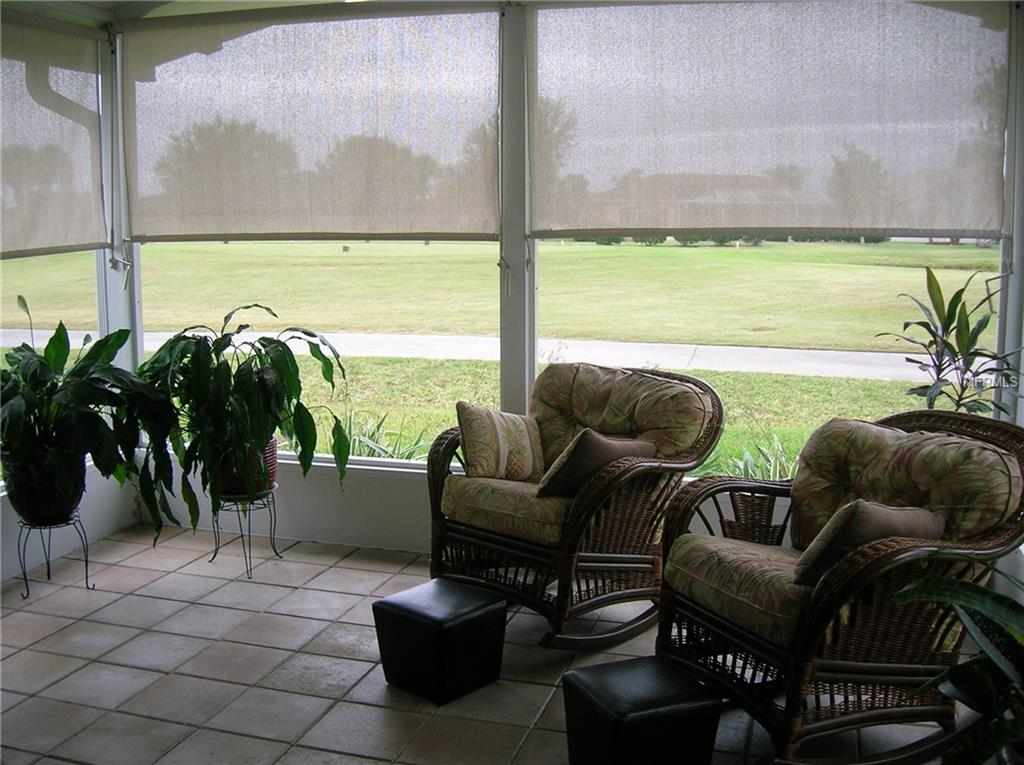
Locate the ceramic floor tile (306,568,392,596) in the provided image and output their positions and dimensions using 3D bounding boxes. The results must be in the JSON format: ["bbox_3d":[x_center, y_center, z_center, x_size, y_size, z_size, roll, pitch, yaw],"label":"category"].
[{"bbox_3d":[-0.714,0.876,4.424,0.315,0.012,0.315,2,8,16],"label":"ceramic floor tile"}]

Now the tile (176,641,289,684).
[{"bbox_3d":[-0.961,0.981,3.493,0.315,0.012,0.315,2,8,16],"label":"tile"}]

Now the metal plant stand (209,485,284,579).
[{"bbox_3d":[-1.242,0.671,4.595,0.320,0.340,0.320,2,8,16],"label":"metal plant stand"}]

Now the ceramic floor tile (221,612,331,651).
[{"bbox_3d":[-0.891,0.957,3.843,0.320,0.010,0.320,2,8,15],"label":"ceramic floor tile"}]

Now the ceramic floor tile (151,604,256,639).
[{"bbox_3d":[-1.197,0.941,3.934,0.320,0.010,0.320,2,8,15],"label":"ceramic floor tile"}]

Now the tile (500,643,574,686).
[{"bbox_3d":[0.043,0.988,3.543,0.315,0.012,0.315,2,8,16],"label":"tile"}]

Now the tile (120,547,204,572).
[{"bbox_3d":[-1.622,0.830,4.685,0.315,0.012,0.315,2,8,16],"label":"tile"}]

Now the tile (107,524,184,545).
[{"bbox_3d":[-1.768,0.751,4.904,0.255,0.010,0.295,3,7,15],"label":"tile"}]

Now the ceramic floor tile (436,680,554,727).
[{"bbox_3d":[-0.053,1.009,3.176,0.295,0.010,0.295,3,7,15],"label":"ceramic floor tile"}]

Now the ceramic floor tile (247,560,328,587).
[{"bbox_3d":[-0.990,0.837,4.376,0.295,0.010,0.295,3,7,15],"label":"ceramic floor tile"}]

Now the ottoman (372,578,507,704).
[{"bbox_3d":[-0.234,0.860,3.343,0.315,0.295,0.315,6,10,39],"label":"ottoman"}]

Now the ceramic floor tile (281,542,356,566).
[{"bbox_3d":[-0.949,0.833,4.863,0.320,0.010,0.320,2,8,15],"label":"ceramic floor tile"}]

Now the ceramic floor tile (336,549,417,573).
[{"bbox_3d":[-0.616,0.820,4.591,0.295,0.010,0.295,3,7,15],"label":"ceramic floor tile"}]

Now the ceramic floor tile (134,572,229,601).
[{"bbox_3d":[-1.361,0.853,4.162,0.295,0.010,0.295,3,7,15],"label":"ceramic floor tile"}]

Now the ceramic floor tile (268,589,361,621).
[{"bbox_3d":[-0.798,0.912,4.114,0.315,0.012,0.315,2,8,16],"label":"ceramic floor tile"}]

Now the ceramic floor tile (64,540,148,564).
[{"bbox_3d":[-1.845,0.785,4.610,0.255,0.010,0.295,3,7,15],"label":"ceramic floor tile"}]

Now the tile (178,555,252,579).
[{"bbox_3d":[-1.340,0.854,4.643,0.320,0.010,0.320,2,8,15],"label":"tile"}]

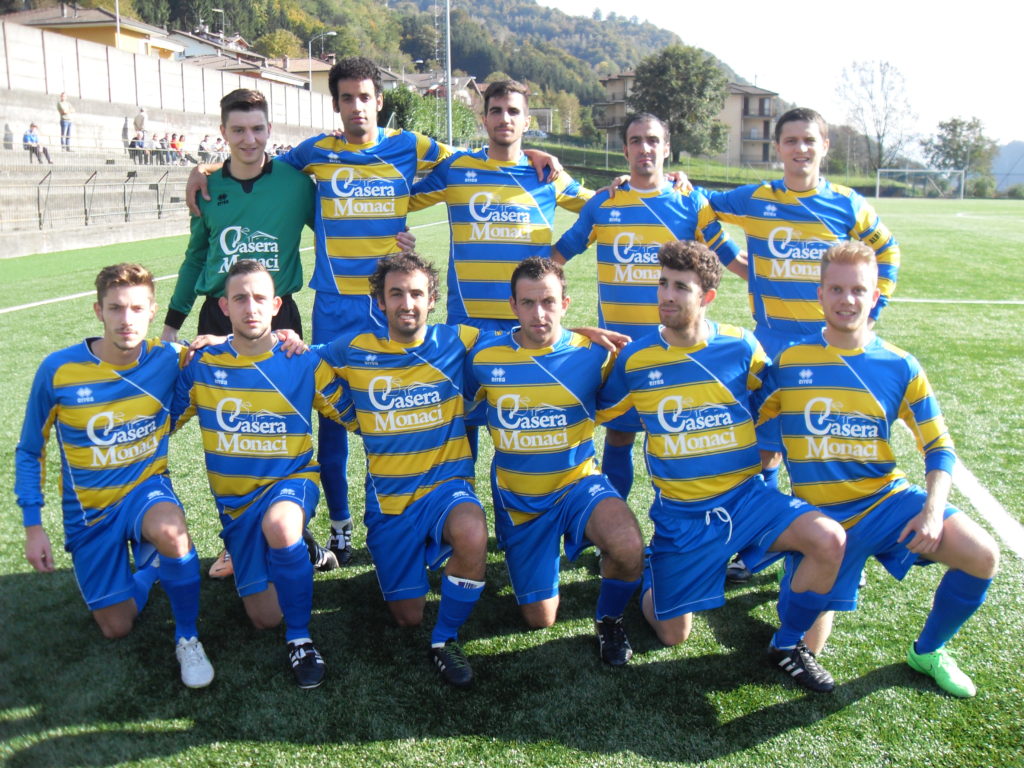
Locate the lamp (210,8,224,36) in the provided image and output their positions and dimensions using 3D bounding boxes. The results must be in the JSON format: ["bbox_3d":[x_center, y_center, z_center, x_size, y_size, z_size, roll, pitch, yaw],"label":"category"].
[{"bbox_3d":[-30.500,-35.945,104.970,1.400,6.000,0.400,0,11,0],"label":"lamp"}]

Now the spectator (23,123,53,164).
[{"bbox_3d":[-13.881,-6.965,29.200,0.800,1.190,0.520,4,12,21],"label":"spectator"}]

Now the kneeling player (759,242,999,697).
[{"bbox_3d":[1.095,0.205,3.246,0.730,1.318,0.872,0,11,0],"label":"kneeling player"}]

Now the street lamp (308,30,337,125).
[{"bbox_3d":[-12.400,-19.813,65.375,1.900,6.000,0.400,2,12,11],"label":"street lamp"}]

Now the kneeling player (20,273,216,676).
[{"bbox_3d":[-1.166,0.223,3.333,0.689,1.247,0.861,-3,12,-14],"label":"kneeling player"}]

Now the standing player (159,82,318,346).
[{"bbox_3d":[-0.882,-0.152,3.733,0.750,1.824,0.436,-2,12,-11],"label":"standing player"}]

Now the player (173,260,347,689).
[{"bbox_3d":[-0.760,0.214,3.351,0.608,1.257,0.872,-2,12,-8],"label":"player"}]

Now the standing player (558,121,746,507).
[{"bbox_3d":[0.497,-0.107,3.742,0.770,1.733,0.436,1,11,4],"label":"standing player"}]

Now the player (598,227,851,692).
[{"bbox_3d":[0.639,0.199,3.276,0.730,1.318,0.872,-1,11,-4],"label":"player"}]

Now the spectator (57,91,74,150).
[{"bbox_3d":[-13.545,-7.962,30.529,0.360,1.720,0.540,7,13,31],"label":"spectator"}]

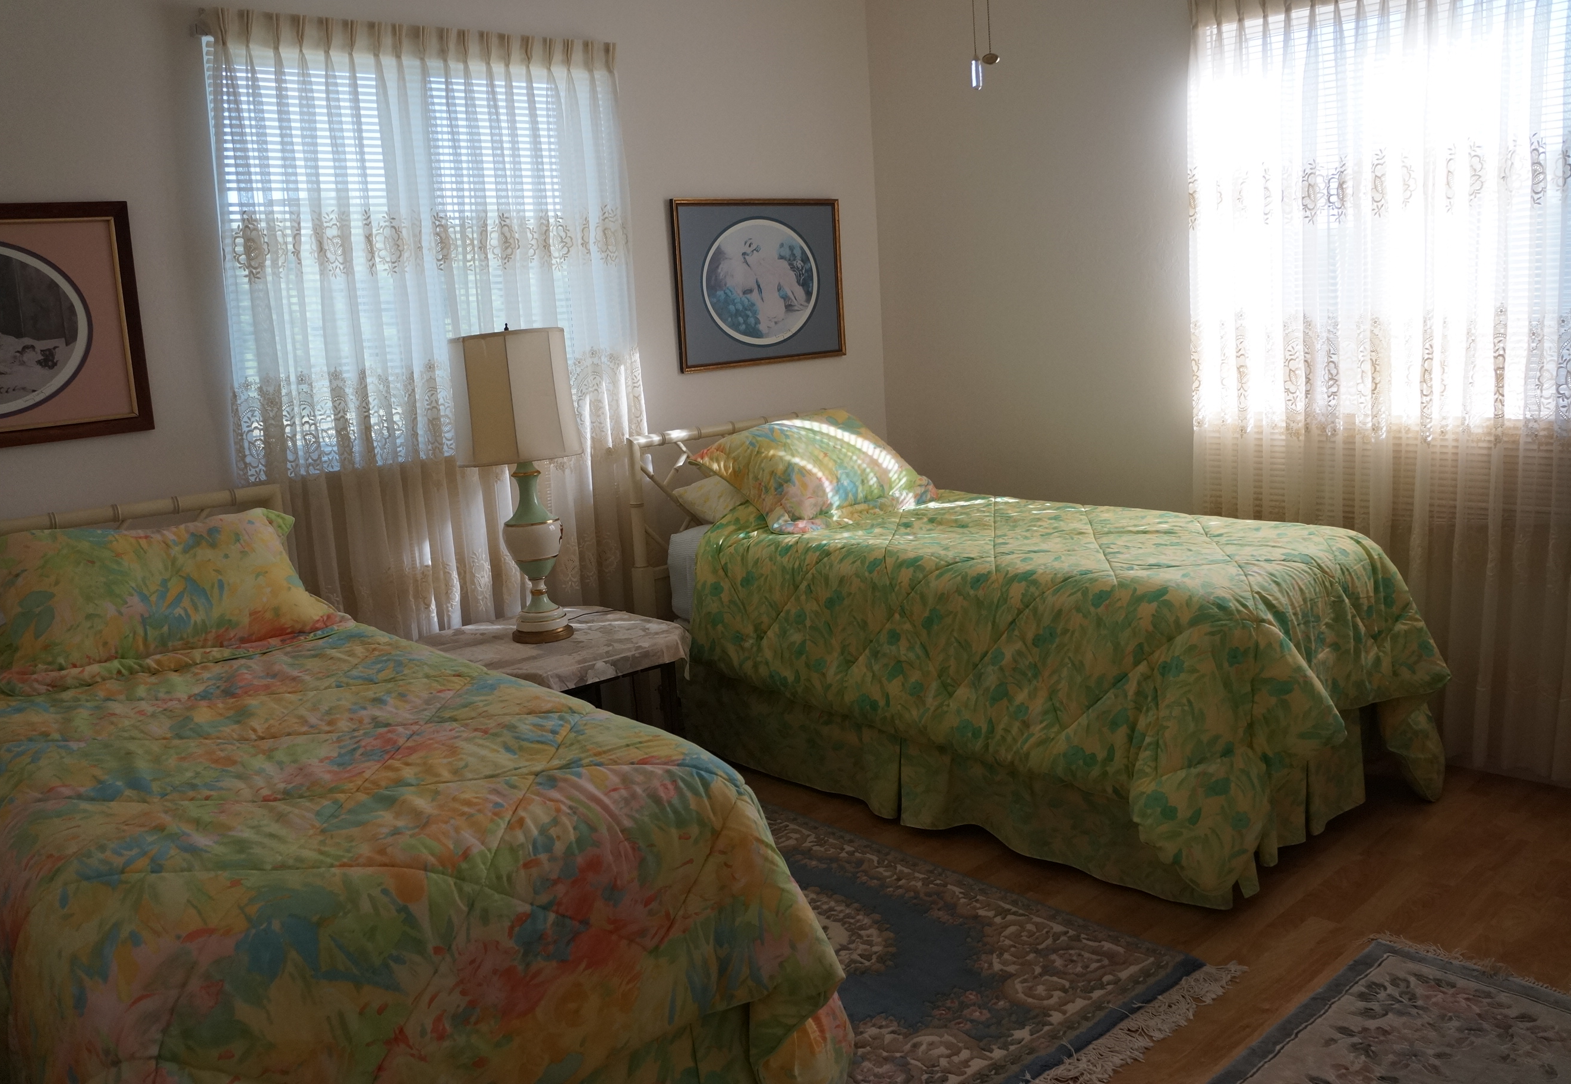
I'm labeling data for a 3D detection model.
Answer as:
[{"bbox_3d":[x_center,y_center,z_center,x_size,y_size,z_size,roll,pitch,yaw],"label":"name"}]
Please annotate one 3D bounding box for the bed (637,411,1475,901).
[{"bbox_3d":[0.601,0.152,3.612,1.060,0.960,2.140,-14,15,-41],"label":"bed"}]

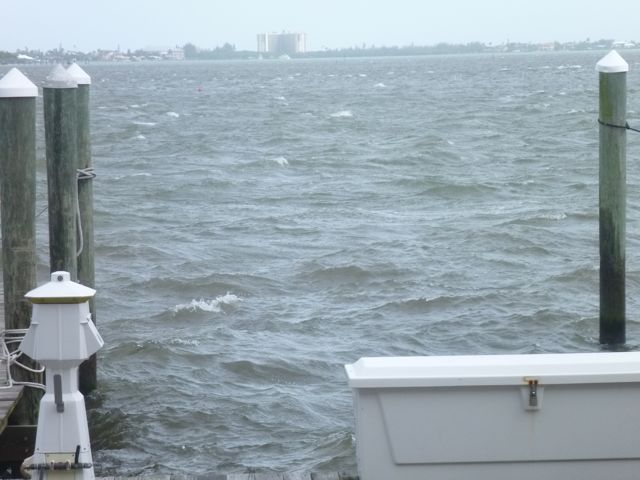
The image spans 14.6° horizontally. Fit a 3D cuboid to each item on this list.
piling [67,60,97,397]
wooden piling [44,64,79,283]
[{"bbox_3d":[-1.973,-0.097,20.500,0.260,2.720,0.260,-1,4,0],"label":"piling"},{"bbox_3d":[-1.900,0.048,18.500,0.255,2.700,0.255,-1,4,0],"label":"wooden piling"}]

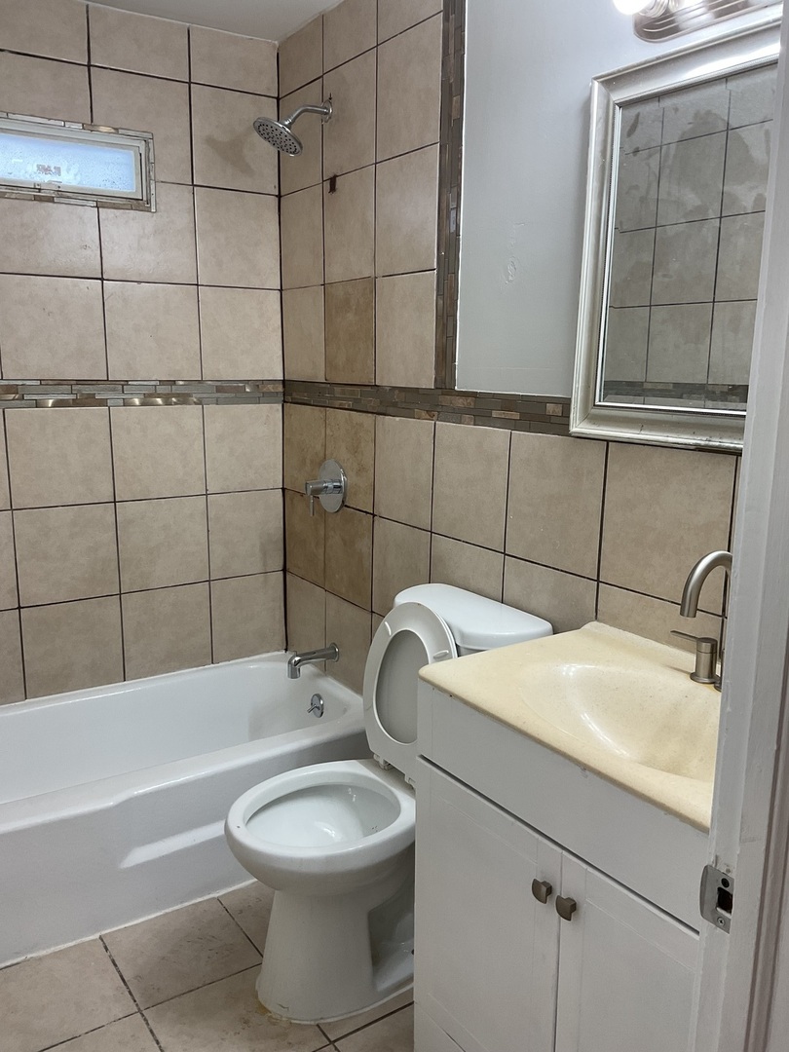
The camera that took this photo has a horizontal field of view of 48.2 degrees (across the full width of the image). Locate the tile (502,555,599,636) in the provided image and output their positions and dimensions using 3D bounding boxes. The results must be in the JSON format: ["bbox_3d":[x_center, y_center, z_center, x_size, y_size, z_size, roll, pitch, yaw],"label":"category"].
[{"bbox_3d":[0.362,0.244,2.062,0.012,0.302,0.307,-7,13,-32],"label":"tile"}]

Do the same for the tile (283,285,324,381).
[{"bbox_3d":[-0.302,-0.639,2.934,0.010,0.301,0.307,-7,13,-32],"label":"tile"}]

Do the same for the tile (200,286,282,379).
[{"bbox_3d":[-0.516,-0.649,2.976,0.292,0.297,0.010,-7,13,-32],"label":"tile"}]

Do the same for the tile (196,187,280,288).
[{"bbox_3d":[-0.518,-0.956,2.944,0.293,0.306,0.010,-7,13,-32],"label":"tile"}]

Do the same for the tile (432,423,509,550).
[{"bbox_3d":[0.196,-0.106,2.268,0.010,0.300,0.310,-7,13,-32],"label":"tile"}]

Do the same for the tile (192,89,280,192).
[{"bbox_3d":[-0.510,-1.246,2.858,0.292,0.298,0.010,-7,13,-32],"label":"tile"}]

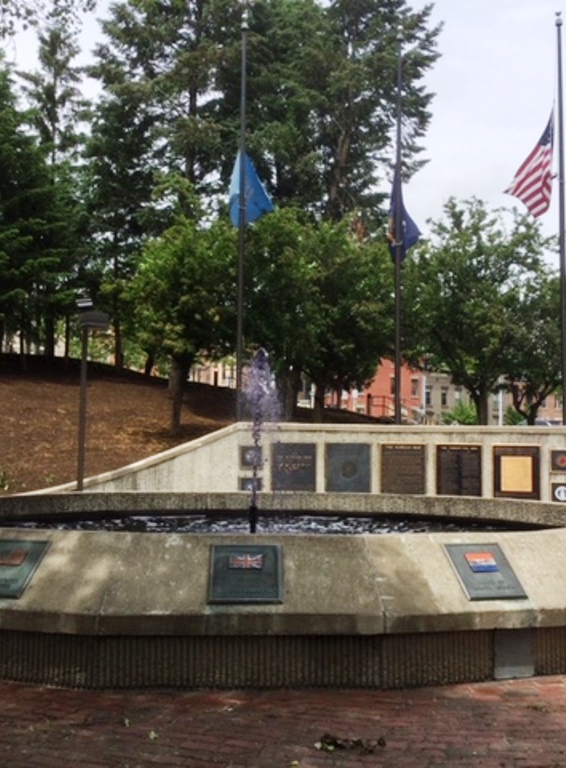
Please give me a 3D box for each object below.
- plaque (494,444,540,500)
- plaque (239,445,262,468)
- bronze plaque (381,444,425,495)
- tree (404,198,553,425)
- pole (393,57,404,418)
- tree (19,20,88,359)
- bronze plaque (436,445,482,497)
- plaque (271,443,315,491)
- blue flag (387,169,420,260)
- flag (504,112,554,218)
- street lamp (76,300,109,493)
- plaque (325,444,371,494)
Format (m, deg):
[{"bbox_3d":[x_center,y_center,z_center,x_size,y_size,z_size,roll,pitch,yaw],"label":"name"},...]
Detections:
[{"bbox_3d":[4.636,1.798,18.207,0.910,1.160,0.060,0,-5,8],"label":"plaque"},{"bbox_3d":[-0.610,1.426,17.676,0.430,0.442,0.050,1,-5,-3],"label":"plaque"},{"bbox_3d":[2.433,1.771,18.518,0.910,1.136,0.060,0,-5,8],"label":"bronze plaque"},{"bbox_3d":[5.393,-1.869,25.285,4.212,6.626,4.200,1,-5,0],"label":"tree"},{"bbox_3d":[2.617,-3.594,20.687,0.140,9.192,0.140,1,-5,0],"label":"pole"},{"bbox_3d":[-10.275,-8.731,40.892,3.600,15.541,3.600,1,-5,0],"label":"tree"},{"bbox_3d":[3.434,1.710,17.868,0.897,1.019,0.050,1,-5,-3],"label":"bronze plaque"},{"bbox_3d":[0.216,1.639,17.702,0.851,0.984,0.050,1,-5,-3],"label":"plaque"},{"bbox_3d":[2.685,-3.756,20.601,0.720,2.131,0.400,0,-5,6],"label":"blue flag"},{"bbox_3d":[5.379,-4.827,20.093,1.080,2.448,0.400,0,-5,8],"label":"flag"},{"bbox_3d":[-3.636,0.545,17.415,0.450,4.466,0.580,4,-6,-33],"label":"street lamp"},{"bbox_3d":[1.266,1.658,17.757,0.872,0.999,0.050,1,-5,-3],"label":"plaque"}]

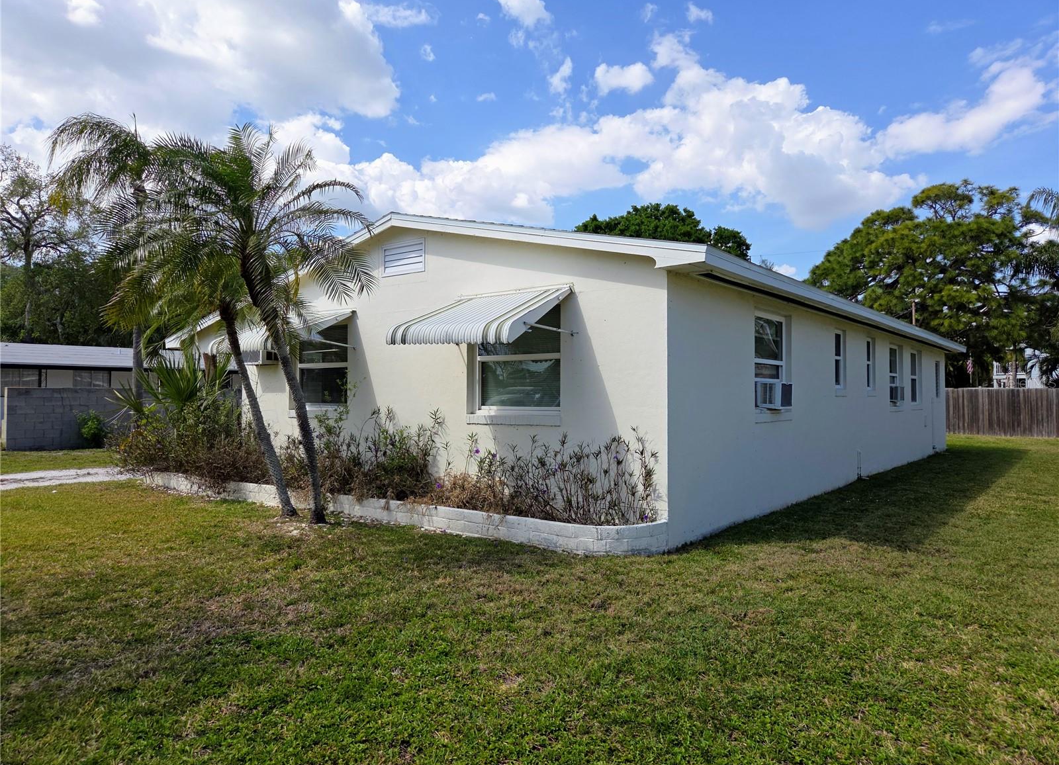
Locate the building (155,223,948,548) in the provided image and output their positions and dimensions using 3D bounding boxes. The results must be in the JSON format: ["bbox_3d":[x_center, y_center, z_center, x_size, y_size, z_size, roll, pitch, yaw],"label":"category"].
[{"bbox_3d":[2.600,-0.104,15.899,10.469,3.813,16.379,-1,-2,39],"label":"building"}]

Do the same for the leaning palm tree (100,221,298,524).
[{"bbox_3d":[-3.600,-0.090,7.750,2.250,3.500,2.200,0,-1,0],"label":"leaning palm tree"}]

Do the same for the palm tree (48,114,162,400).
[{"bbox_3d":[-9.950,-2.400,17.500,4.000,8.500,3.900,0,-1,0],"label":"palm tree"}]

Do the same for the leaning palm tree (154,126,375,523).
[{"bbox_3d":[-2.770,-0.470,7.400,2.300,4.300,2.300,0,-1,0],"label":"leaning palm tree"}]

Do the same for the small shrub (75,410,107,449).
[{"bbox_3d":[-11.640,1.250,18.700,0.850,1.030,0.800,0,-1,0],"label":"small shrub"}]

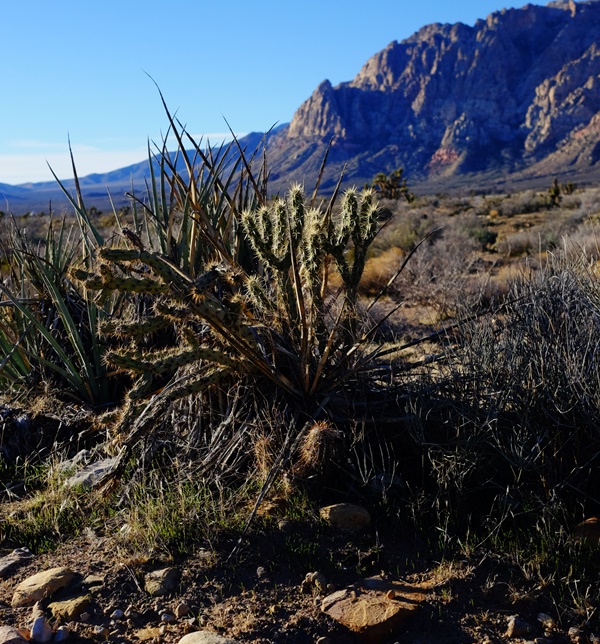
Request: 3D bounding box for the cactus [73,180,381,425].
[{"bbox_3d":[-0.267,-0.074,3.720,1.100,0.850,0.750,0,7,0],"label":"cactus"}]

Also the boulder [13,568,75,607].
[{"bbox_3d":[-0.751,0.777,3.000,0.180,0.090,0.130,0,7,0],"label":"boulder"}]

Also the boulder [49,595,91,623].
[{"bbox_3d":[-0.657,0.816,2.920,0.120,0.060,0.090,0,7,0],"label":"boulder"}]

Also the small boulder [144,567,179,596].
[{"bbox_3d":[-0.408,0.765,3.020,0.100,0.065,0.090,0,7,0],"label":"small boulder"}]

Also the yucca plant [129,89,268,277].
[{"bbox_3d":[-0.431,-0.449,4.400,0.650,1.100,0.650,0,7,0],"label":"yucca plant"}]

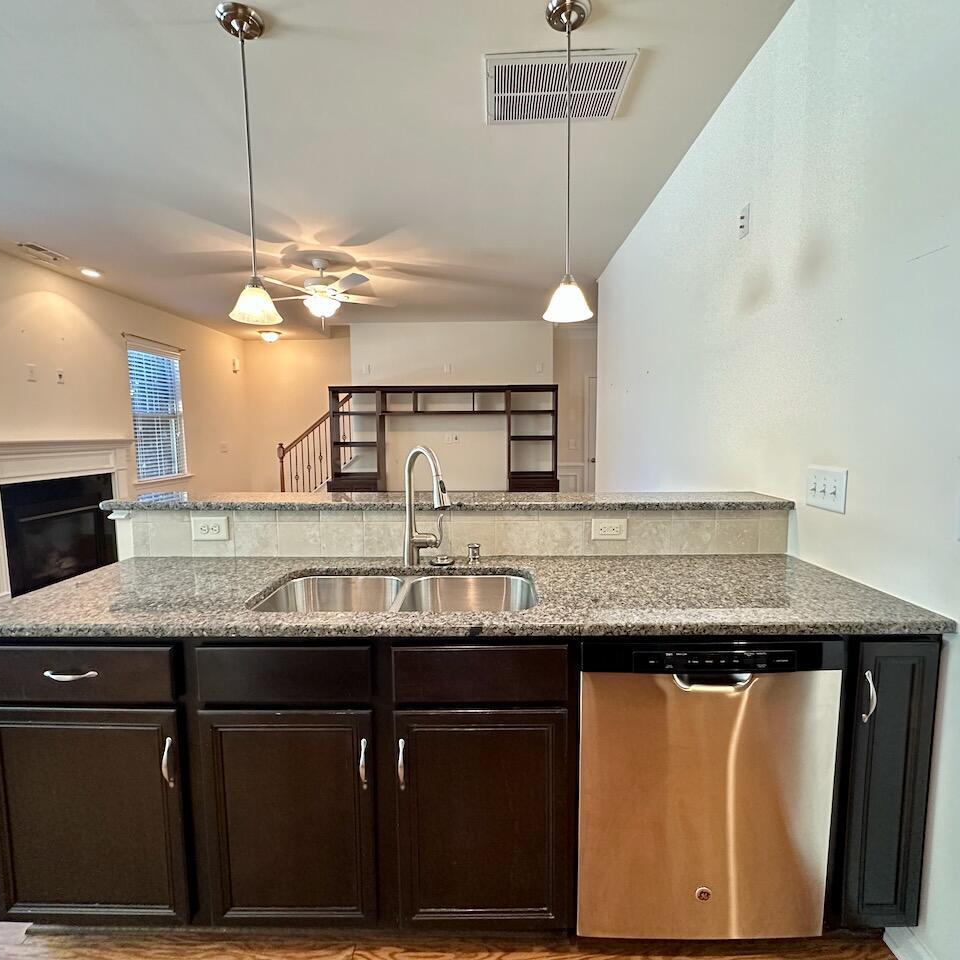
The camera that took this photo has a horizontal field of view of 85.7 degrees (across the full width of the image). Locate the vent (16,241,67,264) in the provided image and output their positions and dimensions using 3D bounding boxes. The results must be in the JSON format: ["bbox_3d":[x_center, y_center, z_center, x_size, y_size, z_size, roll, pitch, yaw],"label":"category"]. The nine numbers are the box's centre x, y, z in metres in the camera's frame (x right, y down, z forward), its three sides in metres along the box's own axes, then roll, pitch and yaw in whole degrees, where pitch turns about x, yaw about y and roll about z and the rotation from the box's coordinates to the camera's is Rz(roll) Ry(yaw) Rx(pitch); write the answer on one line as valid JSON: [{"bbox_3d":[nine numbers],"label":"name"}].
[{"bbox_3d":[-3.464,-1.777,4.059,0.218,0.025,0.396,0,5,1],"label":"vent"}]

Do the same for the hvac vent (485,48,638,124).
[{"bbox_3d":[0.318,-1.636,2.198,0.586,0.025,0.455,0,5,1],"label":"hvac vent"}]

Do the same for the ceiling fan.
[{"bbox_3d":[-1.336,-1.599,4.361,1.247,0.475,1.247,0,5,1],"label":"ceiling fan"}]

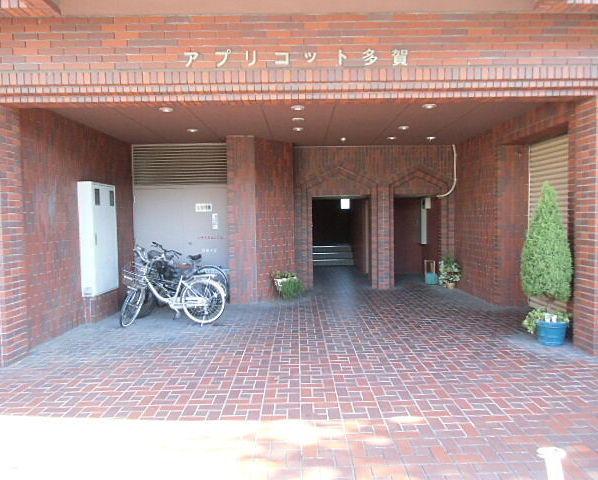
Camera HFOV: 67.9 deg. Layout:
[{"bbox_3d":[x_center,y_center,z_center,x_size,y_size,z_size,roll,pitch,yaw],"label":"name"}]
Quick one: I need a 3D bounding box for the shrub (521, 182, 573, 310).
[{"bbox_3d":[2.793,0.077,5.006,0.530,1.420,0.530,-1,3,0],"label":"shrub"}]

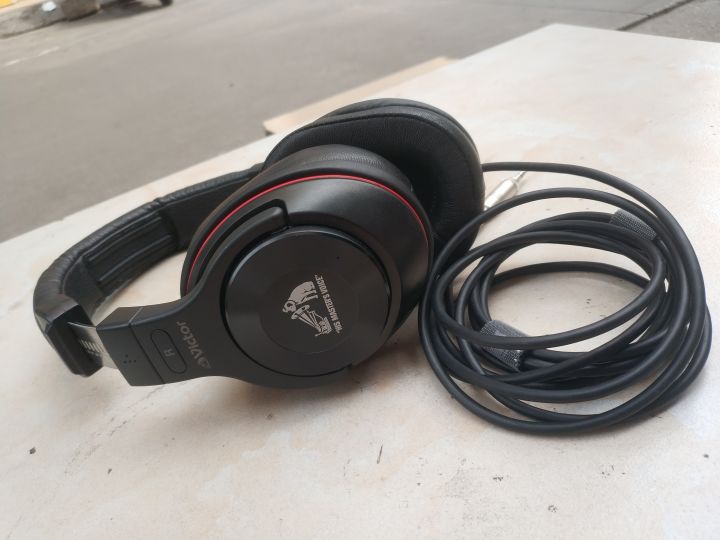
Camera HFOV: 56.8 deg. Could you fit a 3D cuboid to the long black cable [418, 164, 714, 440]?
[{"bbox_3d":[0.080,-0.004,0.285,0.114,0.039,0.162,-4,33,2],"label":"long black cable"}]

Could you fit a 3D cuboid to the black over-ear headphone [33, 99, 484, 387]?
[{"bbox_3d":[-0.040,-0.014,0.287,0.183,0.082,0.133,-9,31,15],"label":"black over-ear headphone"}]

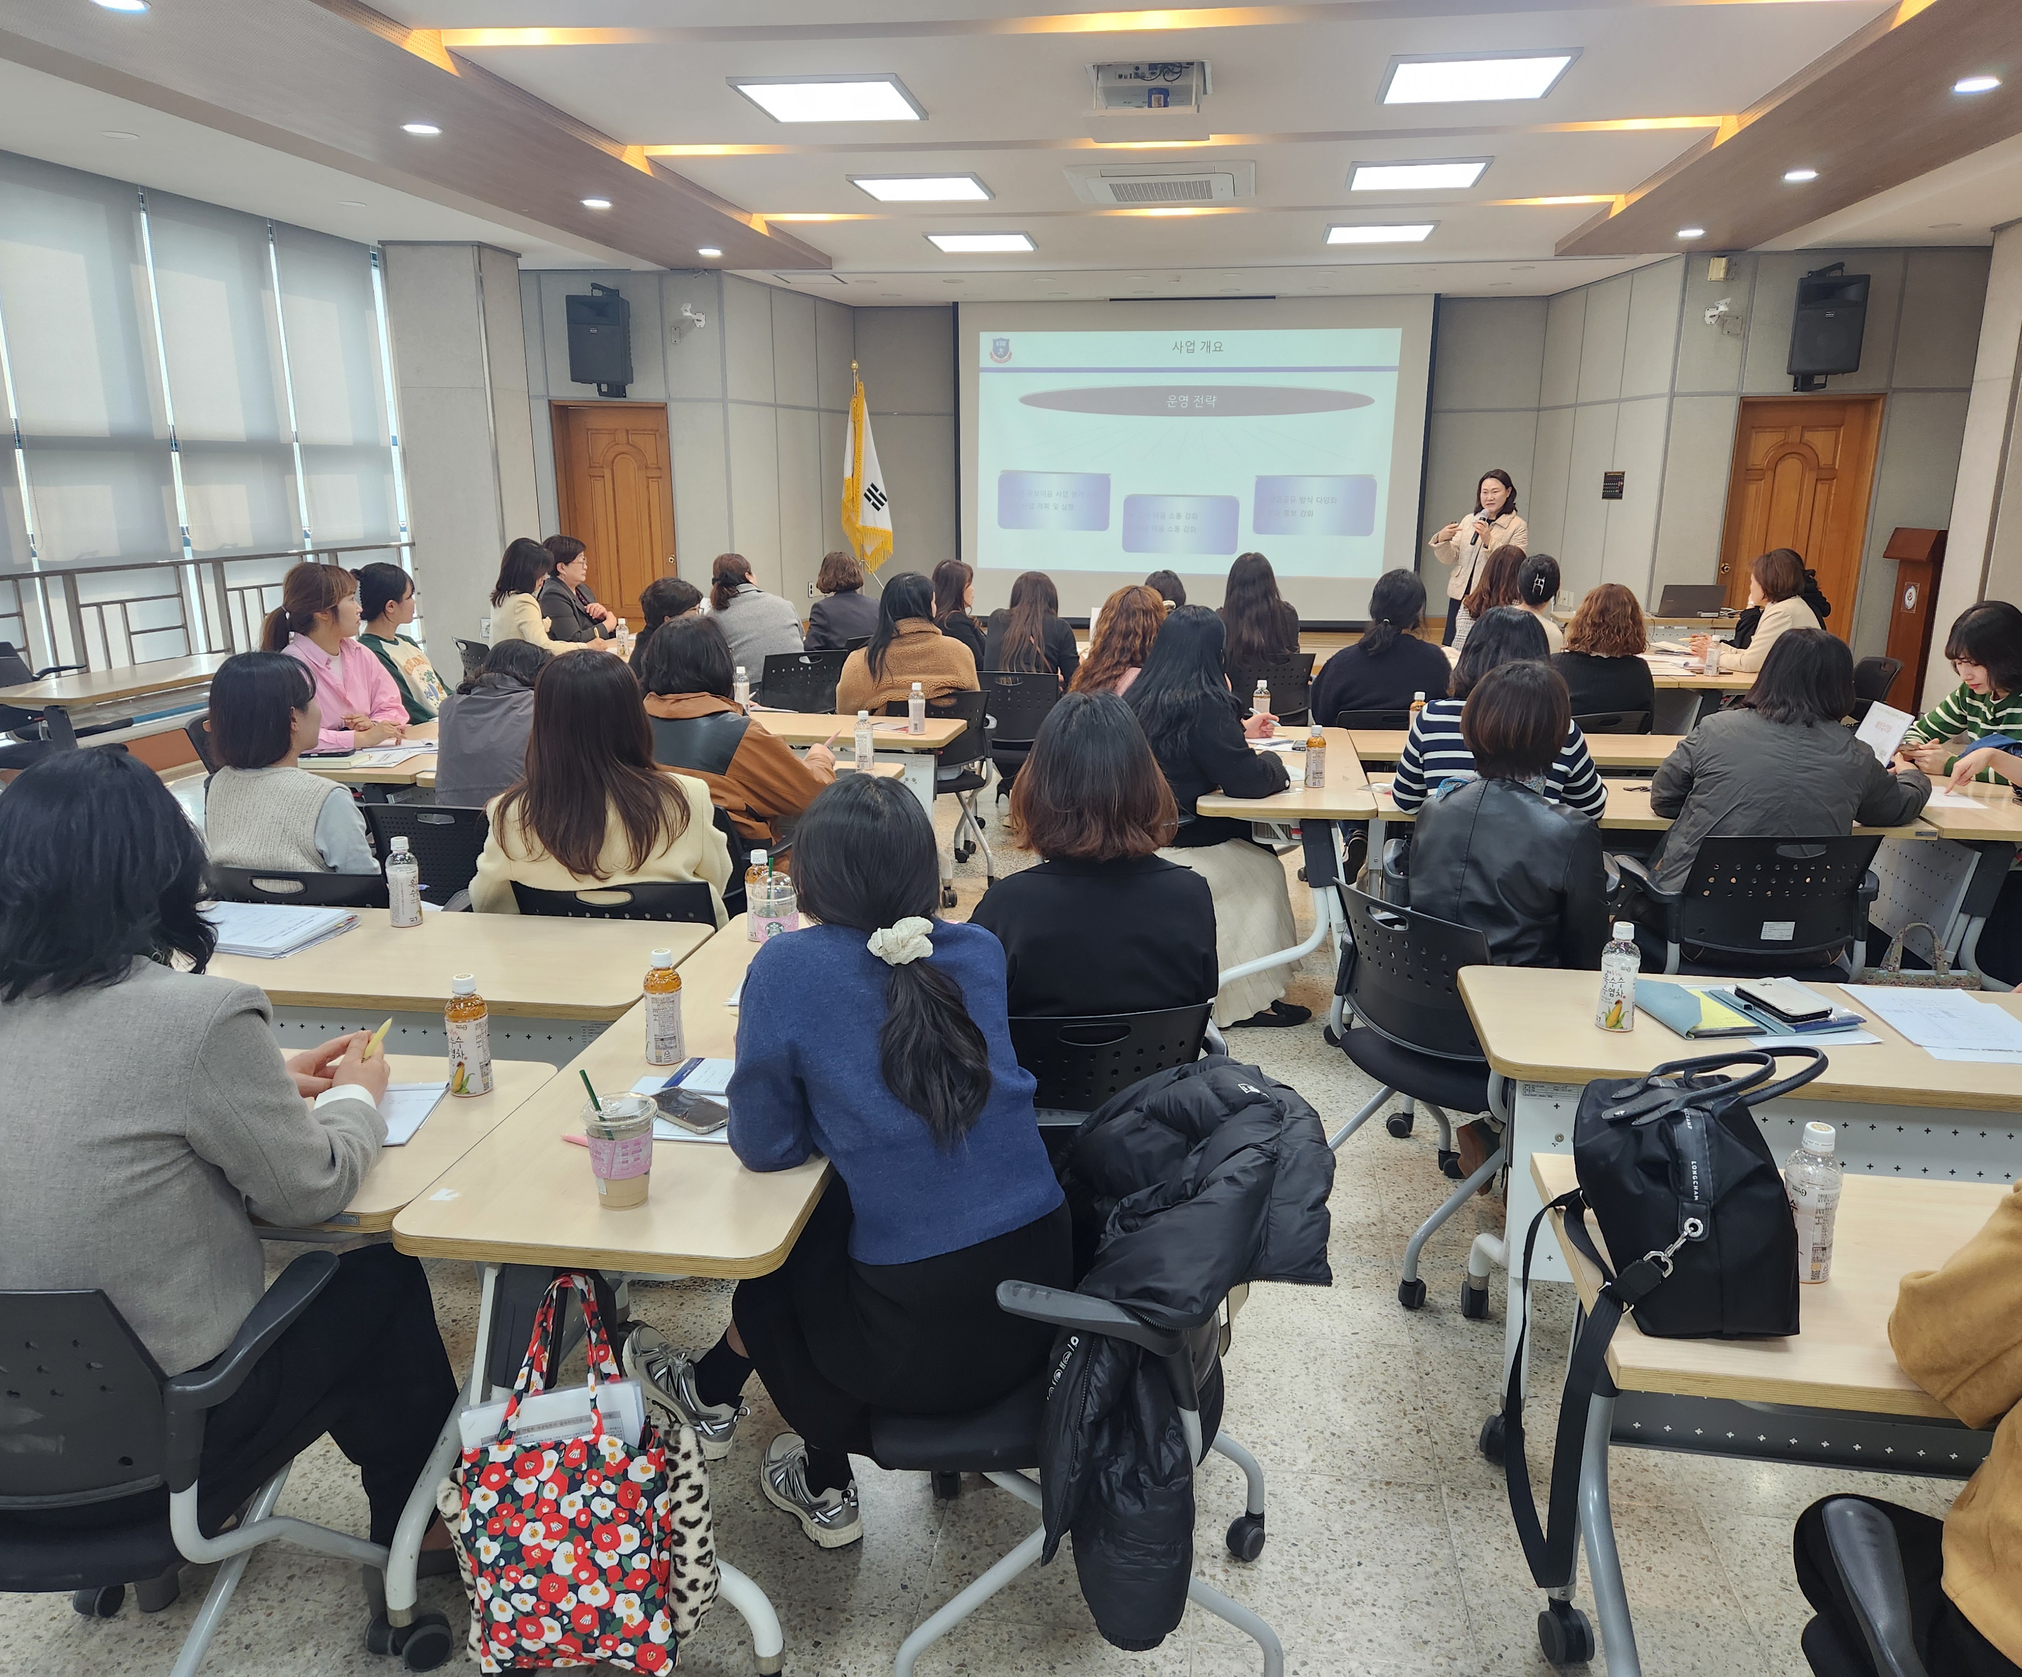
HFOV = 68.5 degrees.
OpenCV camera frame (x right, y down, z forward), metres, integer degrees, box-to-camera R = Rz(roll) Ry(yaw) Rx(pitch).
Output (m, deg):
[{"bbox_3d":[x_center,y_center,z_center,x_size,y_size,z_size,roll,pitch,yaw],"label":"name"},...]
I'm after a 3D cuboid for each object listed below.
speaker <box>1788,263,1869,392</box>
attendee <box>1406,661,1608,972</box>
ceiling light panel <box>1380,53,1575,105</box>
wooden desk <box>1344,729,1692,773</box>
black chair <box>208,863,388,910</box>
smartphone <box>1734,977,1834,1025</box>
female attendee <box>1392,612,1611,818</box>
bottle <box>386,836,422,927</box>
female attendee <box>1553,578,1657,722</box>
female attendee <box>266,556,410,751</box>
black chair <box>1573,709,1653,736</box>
[{"bbox_3d":[5.012,-3.126,9.092,0.430,0.690,0.430,7,16,25],"label":"speaker"},{"bbox_3d":[1.133,0.229,3.287,0.480,1.245,0.680,5,15,20],"label":"attendee"},{"bbox_3d":[1.734,-2.860,5.568,0.640,0.060,0.650,2,14,8],"label":"ceiling light panel"},{"bbox_3d":[1.886,0.052,5.083,1.400,0.725,0.500,2,14,8],"label":"wooden desk"},{"bbox_3d":[-1.566,0.389,3.652,0.580,0.800,0.580,2,14,8],"label":"black chair"},{"bbox_3d":[1.335,0.280,2.565,0.084,0.012,0.162,-2,14,-7],"label":"smartphone"},{"bbox_3d":[1.345,-0.004,4.213,0.540,1.290,0.760,2,14,9],"label":"female attendee"},{"bbox_3d":[-1.260,0.093,3.068,0.066,0.172,0.066,2,14,8],"label":"bottle"},{"bbox_3d":[2.307,-0.440,6.134,0.470,1.240,0.720,-2,14,-7],"label":"female attendee"},{"bbox_3d":[-2.354,-0.320,5.412,0.760,1.340,0.540,-1,14,-5],"label":"female attendee"},{"bbox_3d":[2.224,-0.155,5.893,0.580,0.800,0.580,-3,14,-12],"label":"black chair"}]

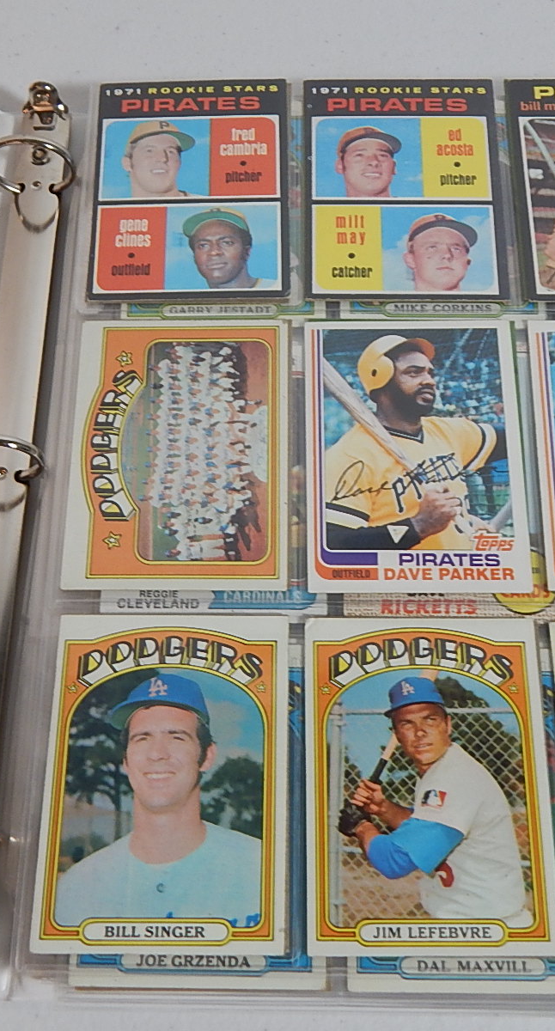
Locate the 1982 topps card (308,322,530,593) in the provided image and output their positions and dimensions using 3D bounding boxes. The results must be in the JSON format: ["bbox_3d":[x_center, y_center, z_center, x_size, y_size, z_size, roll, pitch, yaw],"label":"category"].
[{"bbox_3d":[0.040,-0.019,0.365,0.064,0.001,0.089,0,66,1],"label":"1982 topps card"}]

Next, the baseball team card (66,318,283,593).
[{"bbox_3d":[-0.029,-0.019,0.366,0.064,0.001,0.089,0,66,1],"label":"baseball team card"}]

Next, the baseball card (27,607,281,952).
[{"bbox_3d":[-0.029,0.069,0.325,0.064,0.001,0.089,0,66,1],"label":"baseball card"}]

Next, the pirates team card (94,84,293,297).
[{"bbox_3d":[-0.028,-0.109,0.407,0.064,0.001,0.089,-1,66,1],"label":"pirates team card"}]

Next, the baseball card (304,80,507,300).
[{"bbox_3d":[0.041,-0.108,0.404,0.064,0.001,0.089,0,66,1],"label":"baseball card"}]

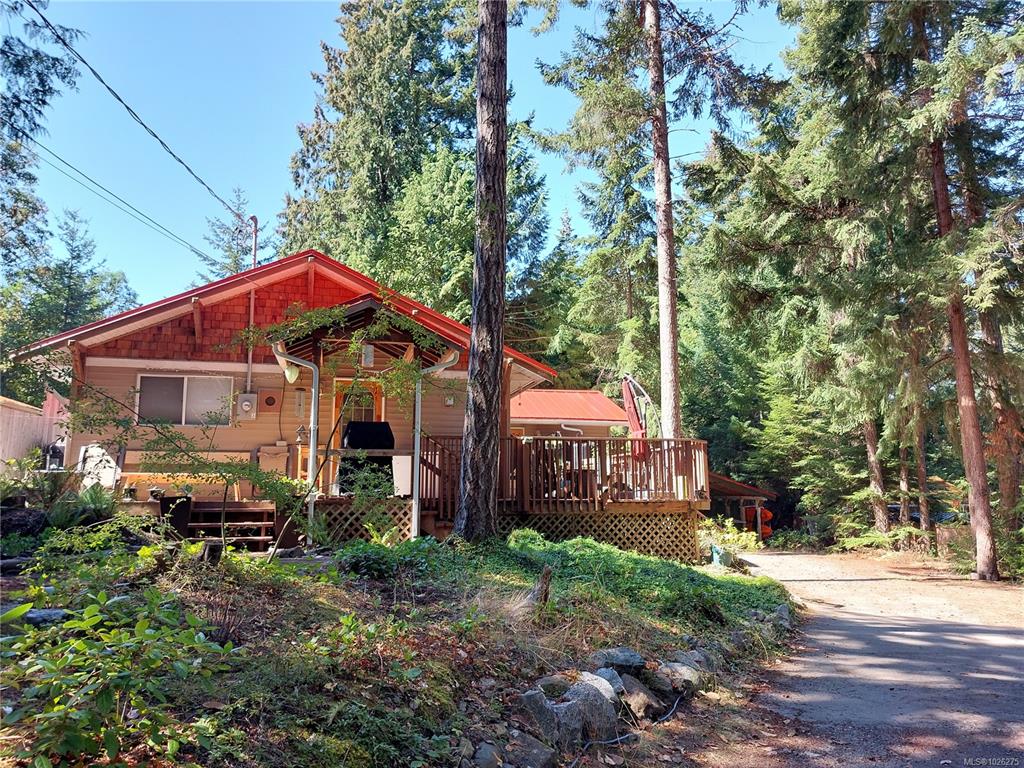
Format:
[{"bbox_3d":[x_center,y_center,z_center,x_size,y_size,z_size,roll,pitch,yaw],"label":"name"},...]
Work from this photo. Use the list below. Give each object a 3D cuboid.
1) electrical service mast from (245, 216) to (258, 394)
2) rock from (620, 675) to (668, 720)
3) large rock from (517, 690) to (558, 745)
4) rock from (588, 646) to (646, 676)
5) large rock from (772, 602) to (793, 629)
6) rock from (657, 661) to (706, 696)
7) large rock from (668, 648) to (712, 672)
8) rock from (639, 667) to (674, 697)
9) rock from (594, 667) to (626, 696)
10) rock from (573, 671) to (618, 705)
[{"bbox_3d":[-4.307,-1.321,11.700,0.150,3.010,0.120,2,-8,-16],"label":"electrical service mast"},{"bbox_3d":[0.852,2.031,4.600,0.270,0.250,0.290,-2,-8,10],"label":"rock"},{"bbox_3d":[0.153,1.996,4.250,0.250,0.290,0.230,-1,-8,2],"label":"large rock"},{"bbox_3d":[0.736,1.981,5.050,0.400,0.180,0.280,-2,-8,8],"label":"rock"},{"bbox_3d":[2.636,2.256,6.920,0.200,0.240,0.200,-4,-8,20],"label":"large rock"},{"bbox_3d":[1.179,2.062,4.970,0.330,0.230,0.270,-2,-8,12],"label":"rock"},{"bbox_3d":[1.370,2.138,5.450,0.330,0.220,0.270,-3,-8,13],"label":"large rock"},{"bbox_3d":[1.003,2.073,4.930,0.250,0.190,0.240,-2,-8,11],"label":"rock"},{"bbox_3d":[0.649,1.968,4.680,0.220,0.200,0.200,-2,-8,7],"label":"rock"},{"bbox_3d":[0.523,1.921,4.450,0.290,0.220,0.250,-2,-8,6],"label":"rock"}]

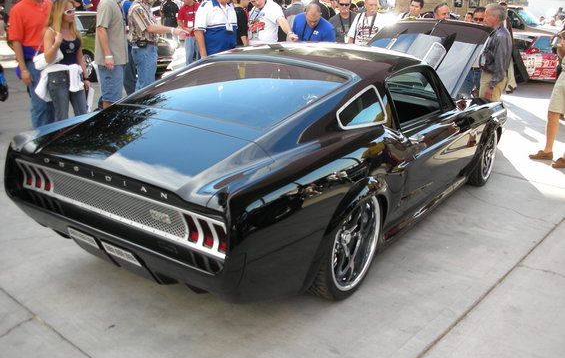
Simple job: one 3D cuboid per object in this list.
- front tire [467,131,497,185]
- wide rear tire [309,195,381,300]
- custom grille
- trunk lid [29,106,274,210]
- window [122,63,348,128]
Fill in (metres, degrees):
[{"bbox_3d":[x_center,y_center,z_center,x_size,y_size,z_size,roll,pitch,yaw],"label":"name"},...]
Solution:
[{"bbox_3d":[1.903,-0.245,5.578,0.240,0.625,0.625,13,21,32],"label":"front tire"},{"bbox_3d":[0.296,0.322,3.243,0.290,0.676,0.676,13,20,32],"label":"wide rear tire"},{"bbox_3d":[-0.833,0.112,2.777,1.470,0.190,0.100,13,20,32],"label":"custom grille"},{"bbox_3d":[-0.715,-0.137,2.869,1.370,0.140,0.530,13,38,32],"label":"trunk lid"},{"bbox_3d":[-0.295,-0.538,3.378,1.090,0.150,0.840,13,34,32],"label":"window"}]

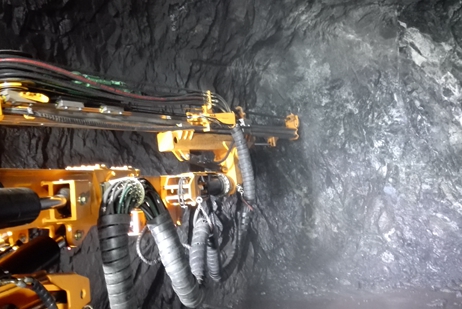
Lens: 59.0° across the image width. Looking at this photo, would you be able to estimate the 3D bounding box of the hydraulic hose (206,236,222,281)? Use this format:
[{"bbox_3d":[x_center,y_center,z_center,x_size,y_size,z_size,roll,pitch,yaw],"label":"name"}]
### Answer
[{"bbox_3d":[-0.194,1.235,4.800,0.140,0.540,0.150,-5,0,0],"label":"hydraulic hose"}]

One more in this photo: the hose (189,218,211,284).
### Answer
[{"bbox_3d":[-0.347,1.058,4.500,0.170,0.730,0.180,5,0,0],"label":"hose"}]

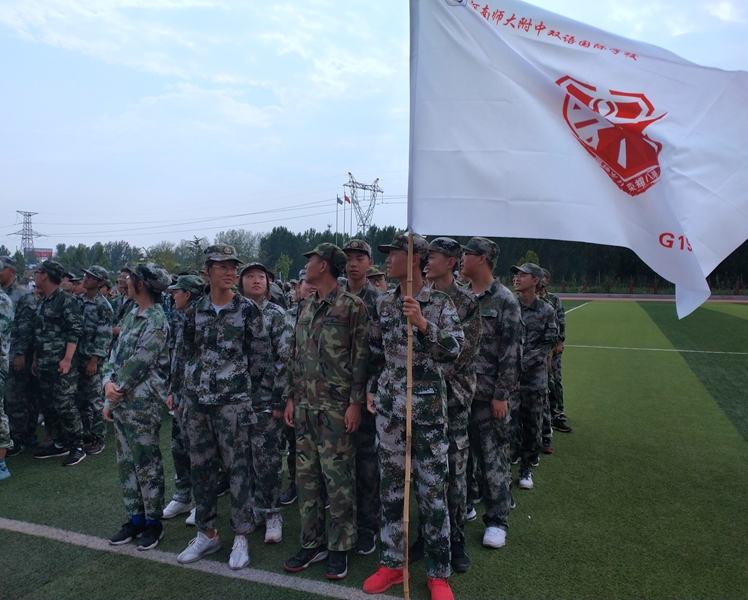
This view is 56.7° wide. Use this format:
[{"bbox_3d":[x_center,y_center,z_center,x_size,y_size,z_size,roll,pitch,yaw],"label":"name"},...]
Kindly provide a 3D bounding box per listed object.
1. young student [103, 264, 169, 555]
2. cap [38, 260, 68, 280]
[{"bbox_3d":[-1.381,0.588,4.050,0.430,1.620,0.390,2,2,36],"label":"young student"},{"bbox_3d":[-2.746,-0.255,5.930,0.250,0.145,0.185,5,0,-6],"label":"cap"}]

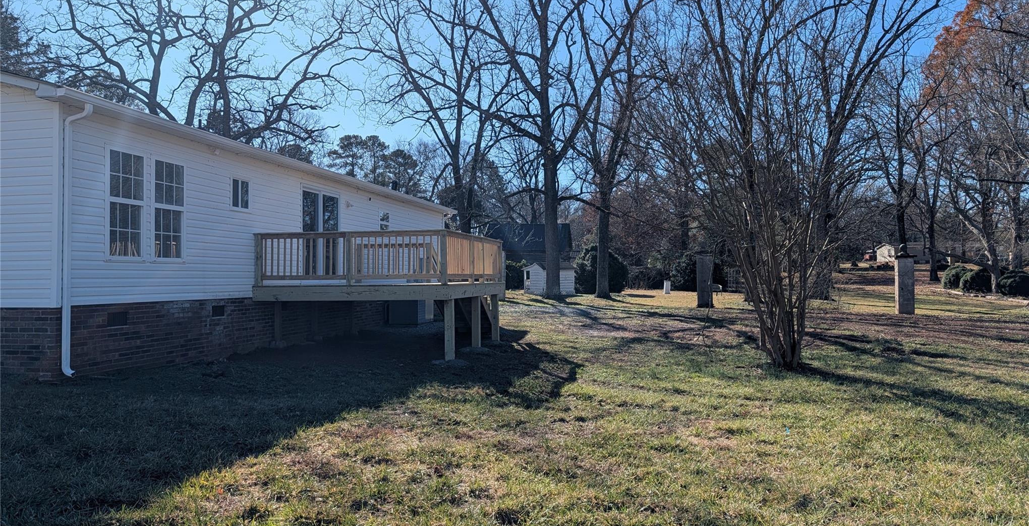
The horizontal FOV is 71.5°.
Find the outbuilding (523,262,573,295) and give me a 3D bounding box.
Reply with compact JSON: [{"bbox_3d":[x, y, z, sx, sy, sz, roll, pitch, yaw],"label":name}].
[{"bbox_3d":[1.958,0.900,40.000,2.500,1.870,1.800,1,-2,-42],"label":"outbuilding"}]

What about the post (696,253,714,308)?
[{"bbox_3d":[7.473,0.715,28.000,0.580,2.100,0.520,-1,-1,13],"label":"post"}]

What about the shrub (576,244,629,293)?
[{"bbox_3d":[5.201,0.361,42.800,3.100,2.950,2.900,-1,-1,13],"label":"shrub"}]

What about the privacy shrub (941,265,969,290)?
[{"bbox_3d":[28.414,0.906,46.000,1.950,1.600,1.900,-1,-1,13],"label":"privacy shrub"}]

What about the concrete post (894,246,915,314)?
[{"bbox_3d":[14.217,0.629,26.000,0.560,2.450,0.560,-1,-1,14],"label":"concrete post"}]

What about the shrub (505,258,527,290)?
[{"bbox_3d":[0.027,0.756,48.000,2.100,2.100,2.000,-1,-1,13],"label":"shrub"}]

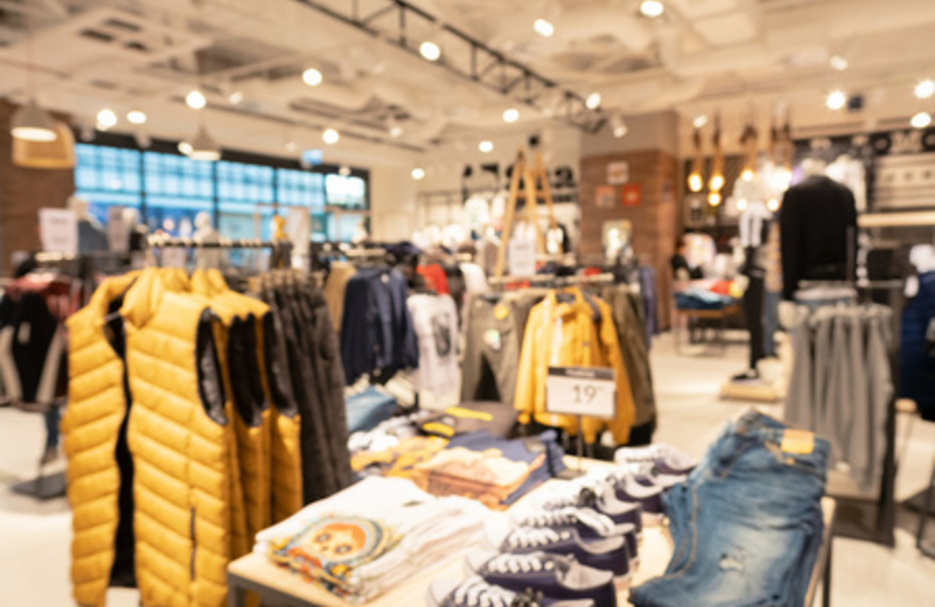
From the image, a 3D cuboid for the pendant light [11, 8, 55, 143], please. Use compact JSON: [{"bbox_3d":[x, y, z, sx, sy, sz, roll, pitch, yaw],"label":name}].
[{"bbox_3d":[-4.318,-2.278,6.200,0.340,1.240,0.340,3,6,34],"label":"pendant light"}]

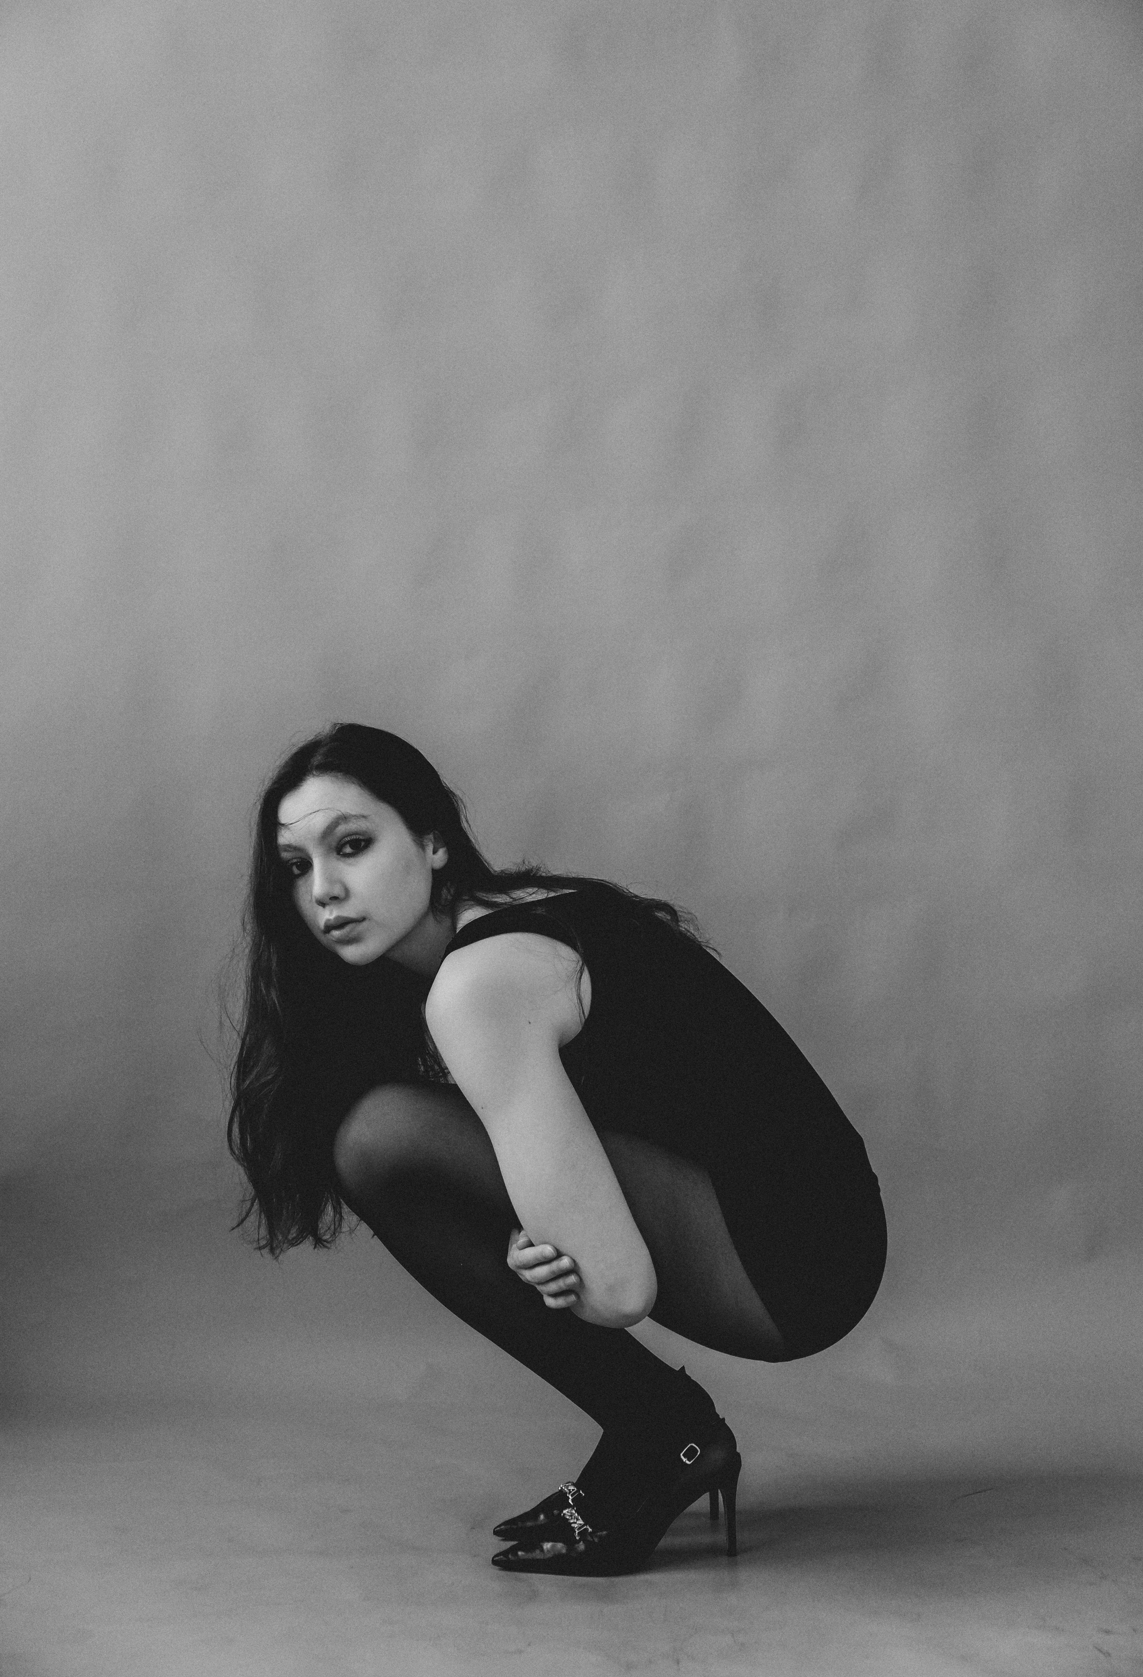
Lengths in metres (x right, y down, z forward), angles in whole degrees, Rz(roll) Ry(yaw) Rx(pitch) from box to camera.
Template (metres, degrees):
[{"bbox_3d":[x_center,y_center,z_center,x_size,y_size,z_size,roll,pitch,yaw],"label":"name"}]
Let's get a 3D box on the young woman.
[{"bbox_3d":[-0.015,0.297,1.830,0.640,0.820,0.430,0,1,-7],"label":"young woman"}]

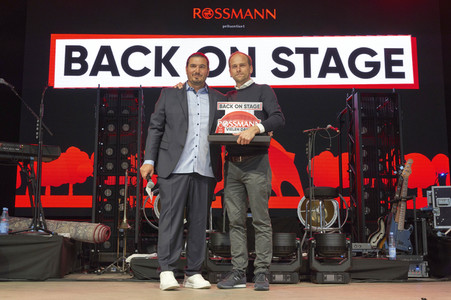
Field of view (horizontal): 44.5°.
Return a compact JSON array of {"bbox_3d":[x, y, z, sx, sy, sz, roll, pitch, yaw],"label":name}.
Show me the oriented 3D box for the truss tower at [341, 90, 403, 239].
[{"bbox_3d":[2.352,0.422,8.739,0.680,2.650,0.600,1,-9,-5],"label":"truss tower"}]

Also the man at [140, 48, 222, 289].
[{"bbox_3d":[-0.333,0.134,4.271,0.630,1.830,0.380,0,-9,-2],"label":"man"}]

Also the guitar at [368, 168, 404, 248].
[{"bbox_3d":[1.959,0.684,6.513,0.360,0.990,0.090,16,-13,5],"label":"guitar"}]

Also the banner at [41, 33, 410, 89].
[{"bbox_3d":[0.162,-1.683,10.567,7.030,1.070,0.060,0,-9,-1],"label":"banner"}]

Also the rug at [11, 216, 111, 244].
[{"bbox_3d":[-1.946,0.843,5.900,1.550,0.210,0.210,1,-8,24],"label":"rug"}]

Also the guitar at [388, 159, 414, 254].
[{"bbox_3d":[1.990,0.615,6.068,0.320,1.070,0.090,7,-13,9],"label":"guitar"}]

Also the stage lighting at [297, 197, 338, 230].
[{"bbox_3d":[1.213,0.824,7.260,0.520,0.520,0.300,-3,-10,22],"label":"stage lighting"}]

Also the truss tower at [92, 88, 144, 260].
[{"bbox_3d":[-1.646,0.391,8.540,0.680,2.640,0.600,1,-9,-7],"label":"truss tower"}]

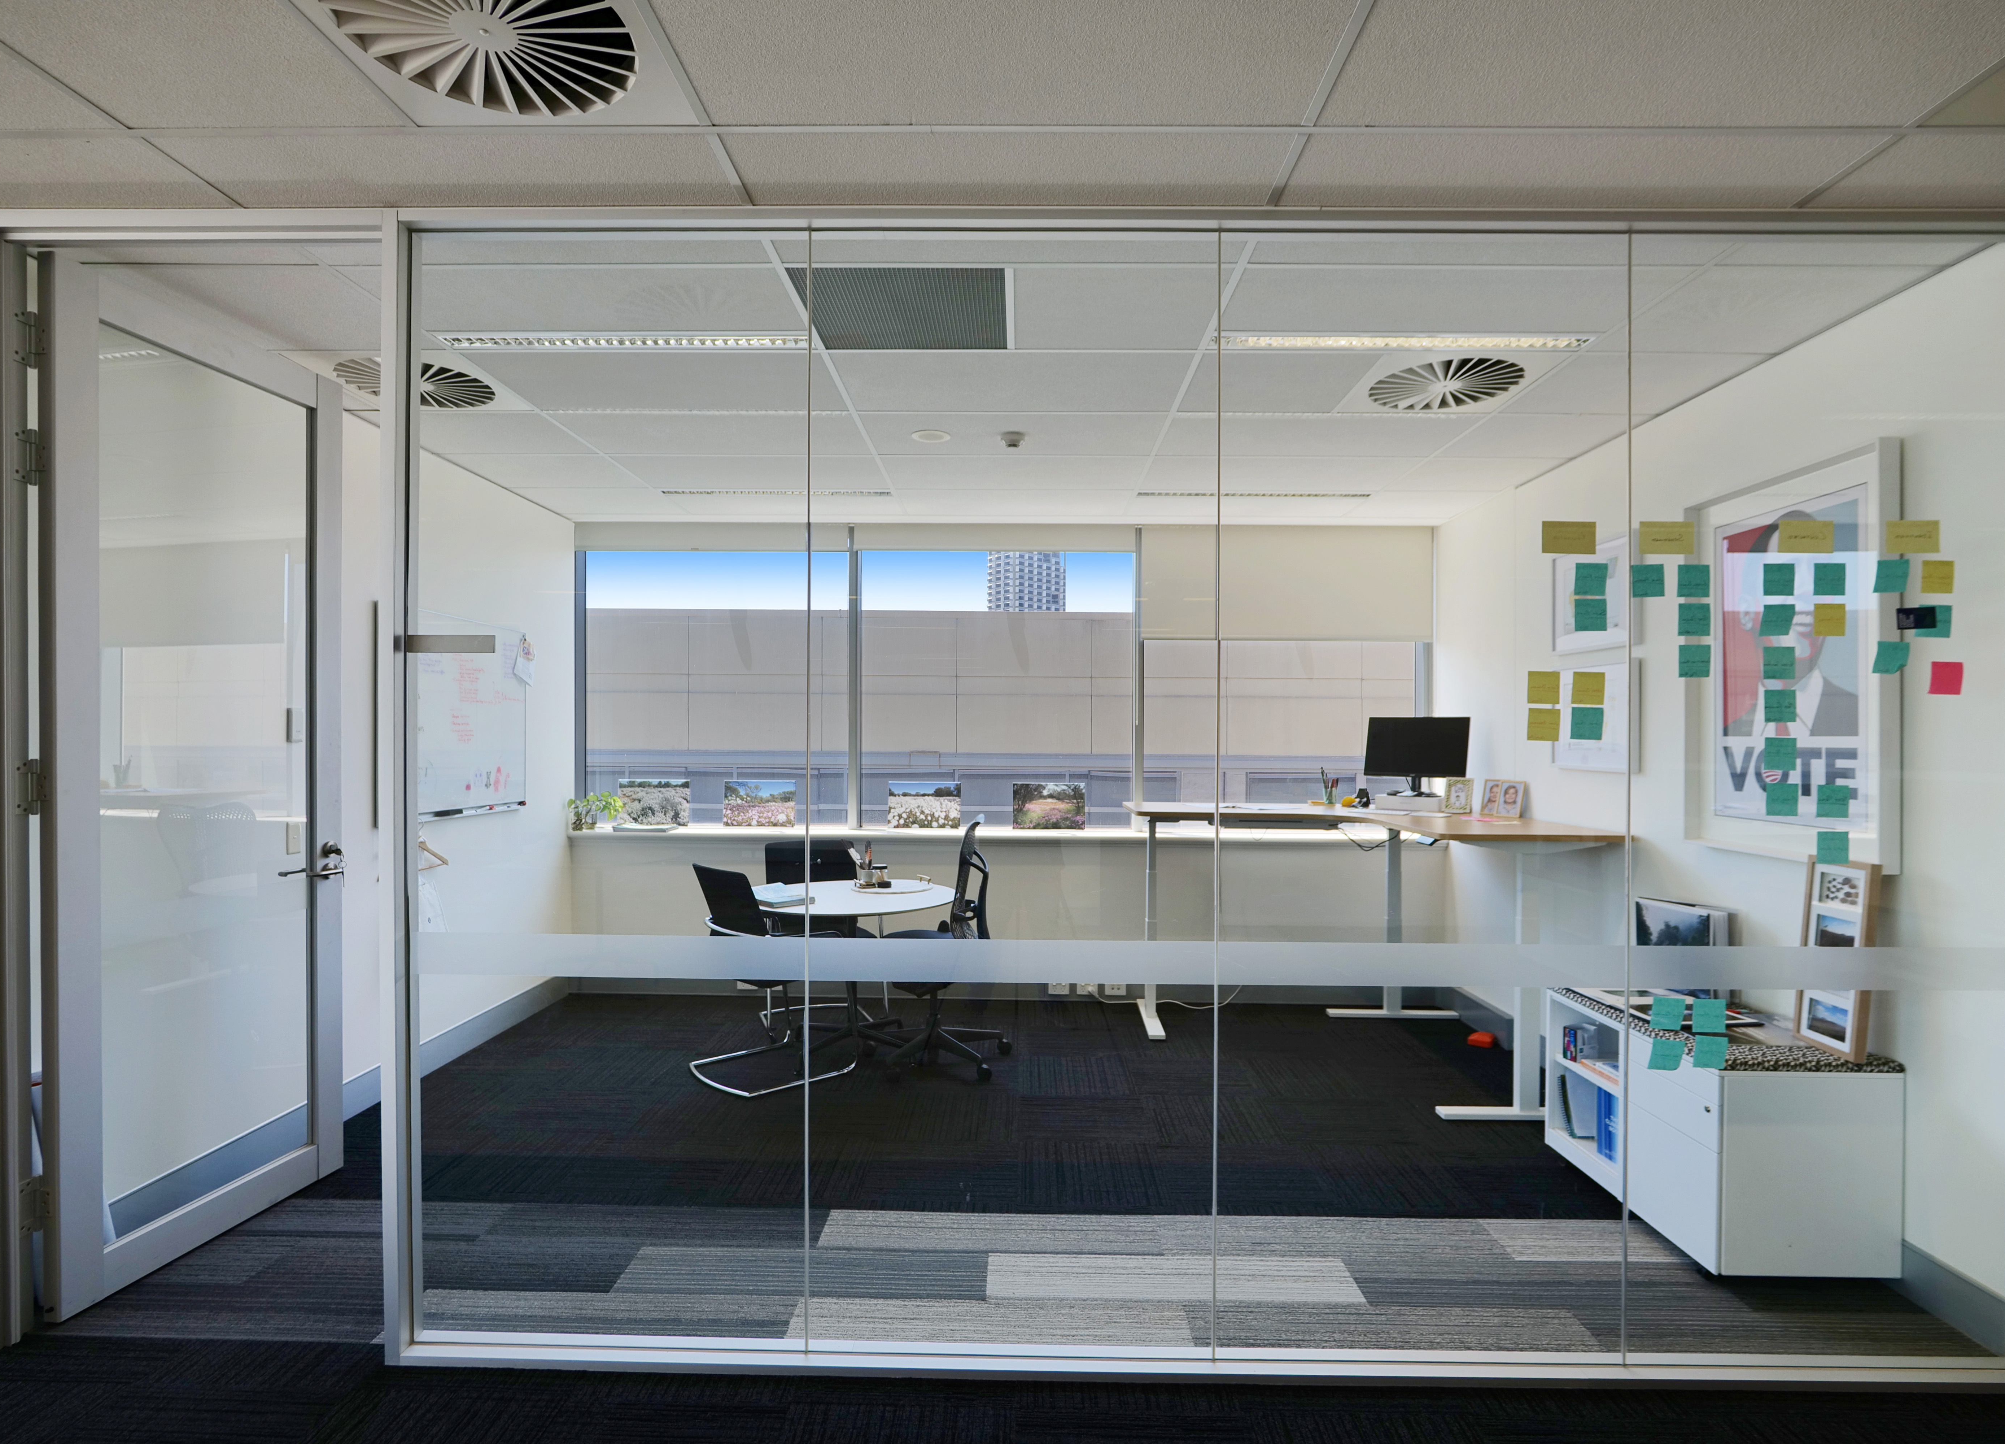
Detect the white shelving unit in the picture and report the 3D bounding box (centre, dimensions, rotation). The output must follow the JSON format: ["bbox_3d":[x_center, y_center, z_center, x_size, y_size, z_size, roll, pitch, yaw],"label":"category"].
[{"bbox_3d":[2.190,1.234,3.016,0.495,0.630,0.830,0,0,1],"label":"white shelving unit"}]

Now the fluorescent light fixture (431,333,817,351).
[{"bbox_3d":[-1.178,-1.202,3.025,1.180,0.050,0.140,0,0,1],"label":"fluorescent light fixture"}]

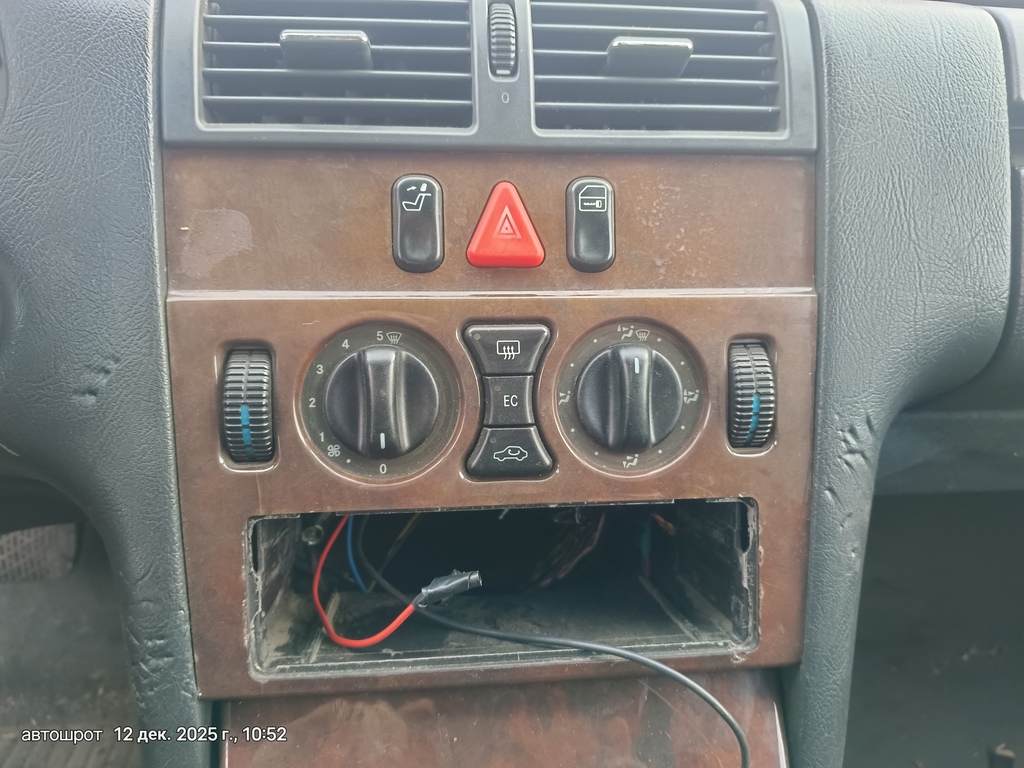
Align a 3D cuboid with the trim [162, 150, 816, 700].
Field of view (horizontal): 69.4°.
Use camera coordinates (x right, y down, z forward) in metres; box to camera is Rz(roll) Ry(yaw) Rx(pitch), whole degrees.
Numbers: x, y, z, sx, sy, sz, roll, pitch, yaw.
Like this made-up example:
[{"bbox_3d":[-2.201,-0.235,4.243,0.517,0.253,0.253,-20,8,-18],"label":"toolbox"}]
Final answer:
[{"bbox_3d":[-0.002,0.013,0.277,0.236,0.193,0.025,-1,3,-6],"label":"trim"}]

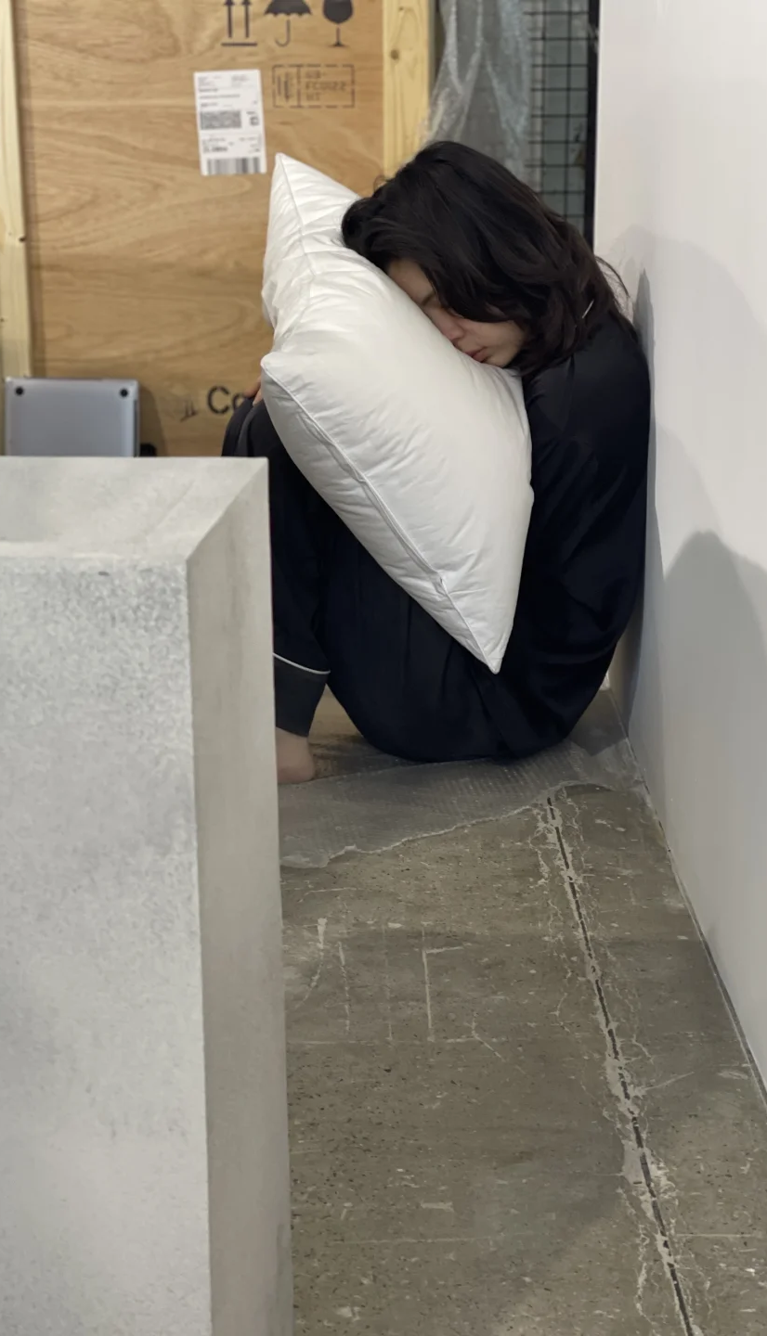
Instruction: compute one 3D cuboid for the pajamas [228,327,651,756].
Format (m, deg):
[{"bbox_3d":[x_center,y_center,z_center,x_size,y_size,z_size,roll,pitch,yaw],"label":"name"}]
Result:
[{"bbox_3d":[0.057,-0.183,3.140,0.520,0.540,0.420,-3,18,-9],"label":"pajamas"}]

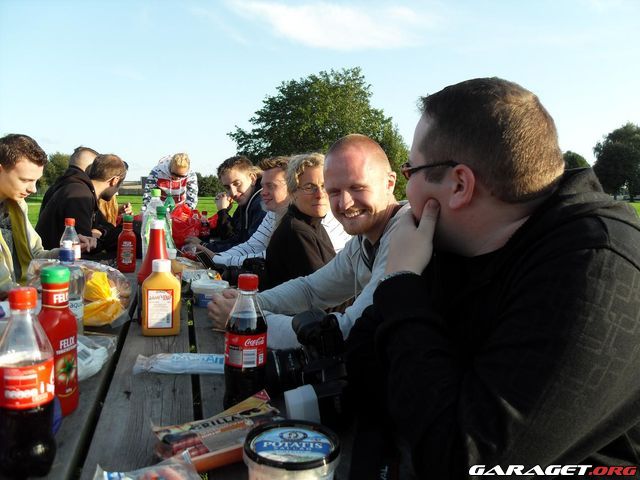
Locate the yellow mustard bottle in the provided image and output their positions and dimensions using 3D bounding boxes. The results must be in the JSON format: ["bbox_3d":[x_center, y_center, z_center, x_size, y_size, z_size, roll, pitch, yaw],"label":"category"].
[{"bbox_3d":[-0.393,0.140,1.285,0.090,0.188,0.055,0,6,-7],"label":"yellow mustard bottle"}]

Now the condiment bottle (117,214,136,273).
[{"bbox_3d":[-0.839,0.007,2.250,0.082,0.234,0.060,0,5,-11],"label":"condiment bottle"}]

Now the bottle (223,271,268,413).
[{"bbox_3d":[-0.115,0.159,0.810,0.065,0.225,0.065,1,5,0],"label":"bottle"}]

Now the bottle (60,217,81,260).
[{"bbox_3d":[-0.888,0.043,1.850,0.066,0.235,0.066,-2,7,-26],"label":"bottle"}]

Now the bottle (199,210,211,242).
[{"bbox_3d":[-0.712,-0.073,3.200,0.065,0.225,0.065,1,5,0],"label":"bottle"}]

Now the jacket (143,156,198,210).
[{"bbox_3d":[-1.311,-0.458,4.525,0.480,0.522,0.460,-1,7,-19],"label":"jacket"}]

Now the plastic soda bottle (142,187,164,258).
[{"bbox_3d":[-0.585,-0.008,1.860,0.102,0.346,0.102,-1,7,-18],"label":"plastic soda bottle"}]

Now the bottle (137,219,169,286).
[{"bbox_3d":[-0.422,0.083,1.350,0.098,0.264,0.090,0,5,-11],"label":"bottle"}]

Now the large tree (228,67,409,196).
[{"bbox_3d":[-0.104,-7.151,36.000,12.500,9.842,11.500,1,5,0],"label":"large tree"}]

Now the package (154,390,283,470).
[{"bbox_3d":[-0.142,0.282,0.752,0.188,0.034,0.108,-3,7,-31],"label":"package"}]

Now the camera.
[{"bbox_3d":[-0.032,0.189,0.885,0.150,0.145,0.140,2,5,3],"label":"camera"}]

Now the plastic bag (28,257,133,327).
[{"bbox_3d":[-0.679,0.136,1.450,0.270,0.130,0.250,0,5,-11],"label":"plastic bag"}]

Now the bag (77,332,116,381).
[{"bbox_3d":[-0.478,0.211,1.060,0.130,0.060,0.180,0,5,-16],"label":"bag"}]

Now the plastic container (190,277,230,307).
[{"bbox_3d":[-0.336,0.168,1.590,0.113,0.066,0.113,0,7,-12],"label":"plastic container"}]

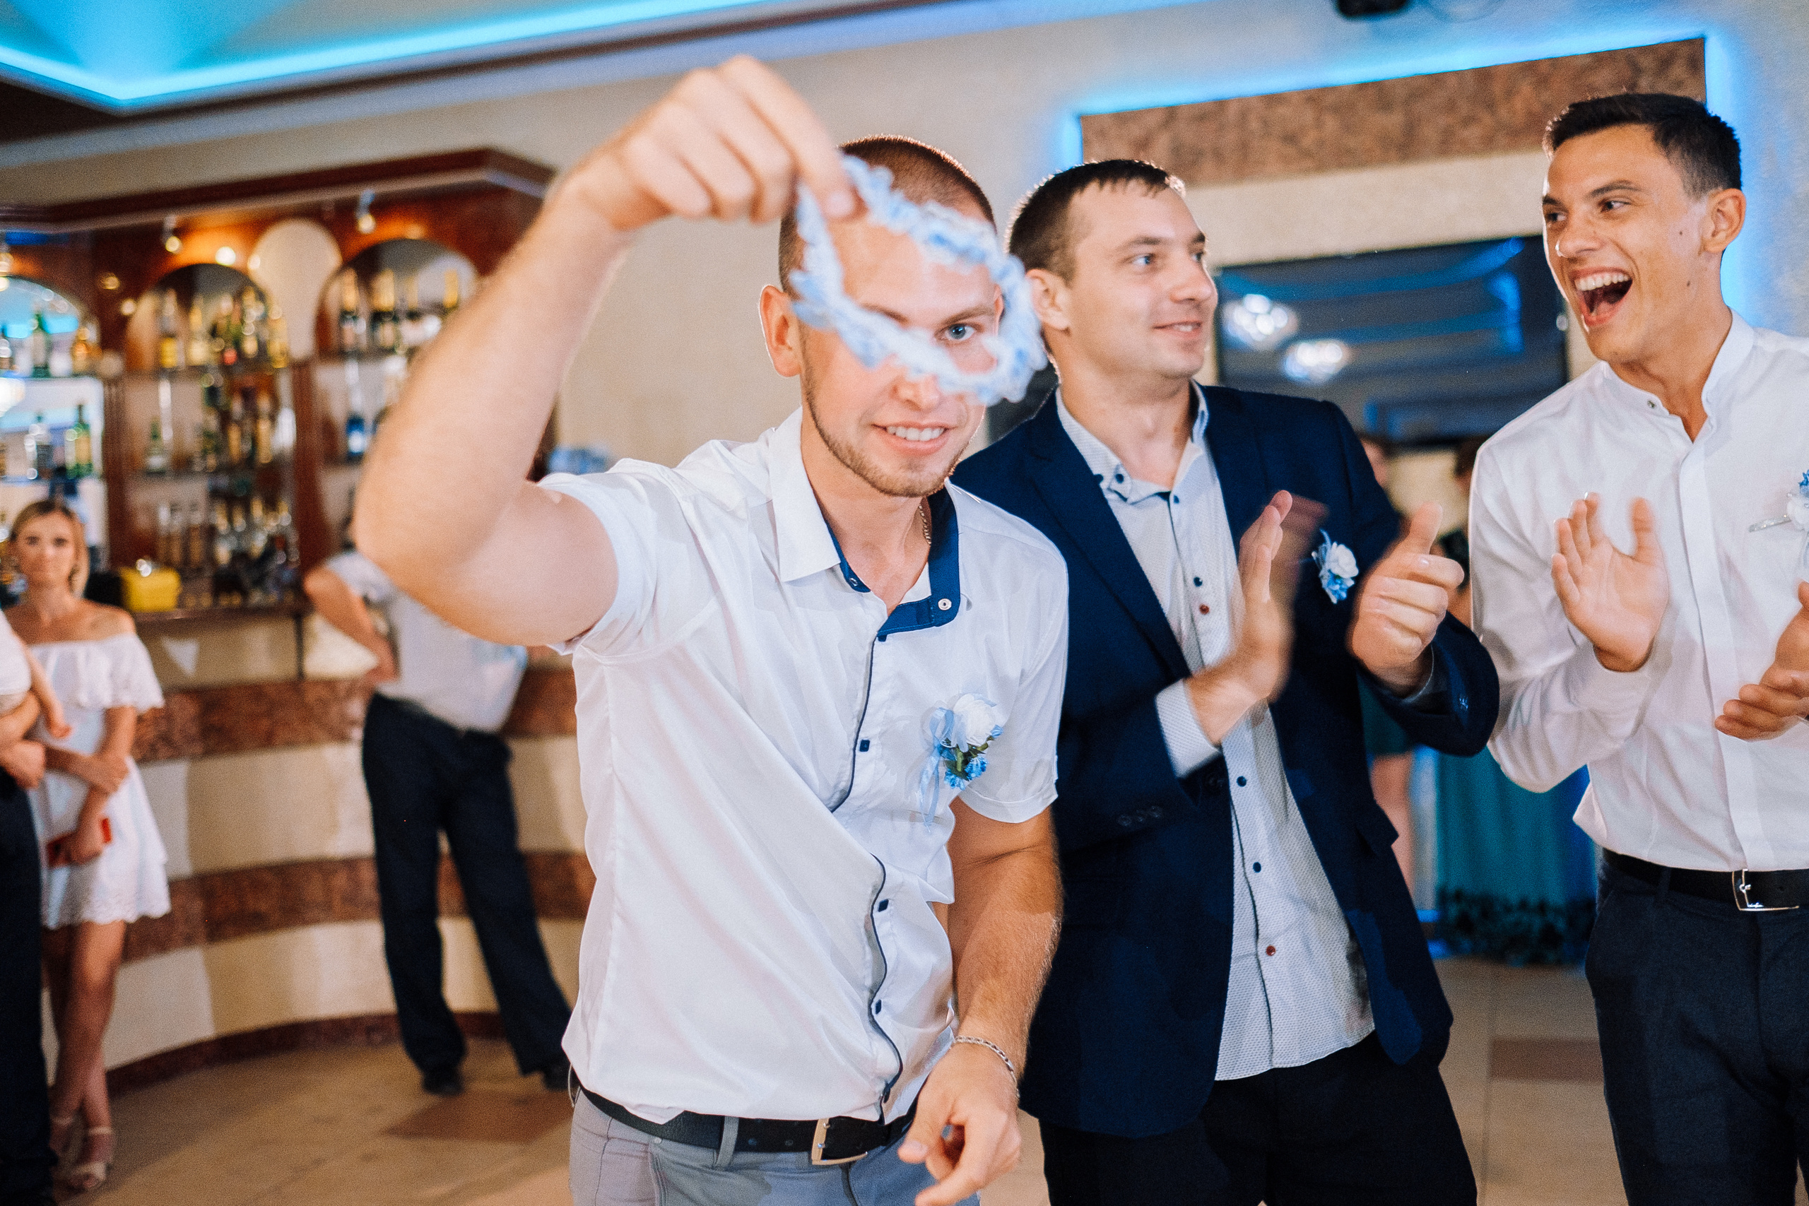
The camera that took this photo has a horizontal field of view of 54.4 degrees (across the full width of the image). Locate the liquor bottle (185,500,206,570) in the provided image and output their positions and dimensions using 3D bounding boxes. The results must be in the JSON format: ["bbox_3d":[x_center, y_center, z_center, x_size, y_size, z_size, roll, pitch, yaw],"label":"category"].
[{"bbox_3d":[-2.761,-0.259,6.850,0.078,0.275,0.078,-2,0,16],"label":"liquor bottle"}]

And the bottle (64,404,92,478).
[{"bbox_3d":[-3.244,-0.634,6.900,0.083,0.283,0.083,-2,0,16],"label":"bottle"}]

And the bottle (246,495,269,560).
[{"bbox_3d":[-2.655,-0.310,7.222,0.082,0.265,0.082,-2,0,19],"label":"bottle"}]

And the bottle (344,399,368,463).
[{"bbox_3d":[-2.089,-0.654,6.700,0.080,0.242,0.080,-2,0,16],"label":"bottle"}]

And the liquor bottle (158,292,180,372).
[{"bbox_3d":[-3.075,-1.130,7.350,0.083,0.316,0.083,-2,0,19],"label":"liquor bottle"}]

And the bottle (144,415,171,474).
[{"bbox_3d":[-3.134,-0.663,7.377,0.091,0.259,0.091,-2,0,19],"label":"bottle"}]

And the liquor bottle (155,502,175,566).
[{"bbox_3d":[-3.099,-0.290,7.372,0.073,0.274,0.073,-2,0,19],"label":"liquor bottle"}]

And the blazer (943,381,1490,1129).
[{"bbox_3d":[0.323,0.163,1.790,0.570,0.760,0.400,-5,0,-5],"label":"blazer"}]

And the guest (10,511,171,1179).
[{"bbox_3d":[-2.050,0.575,4.376,0.430,1.660,0.360,-2,0,-5],"label":"guest"}]

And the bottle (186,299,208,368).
[{"bbox_3d":[-2.755,-1.051,6.850,0.080,0.264,0.080,-2,0,16],"label":"bottle"}]

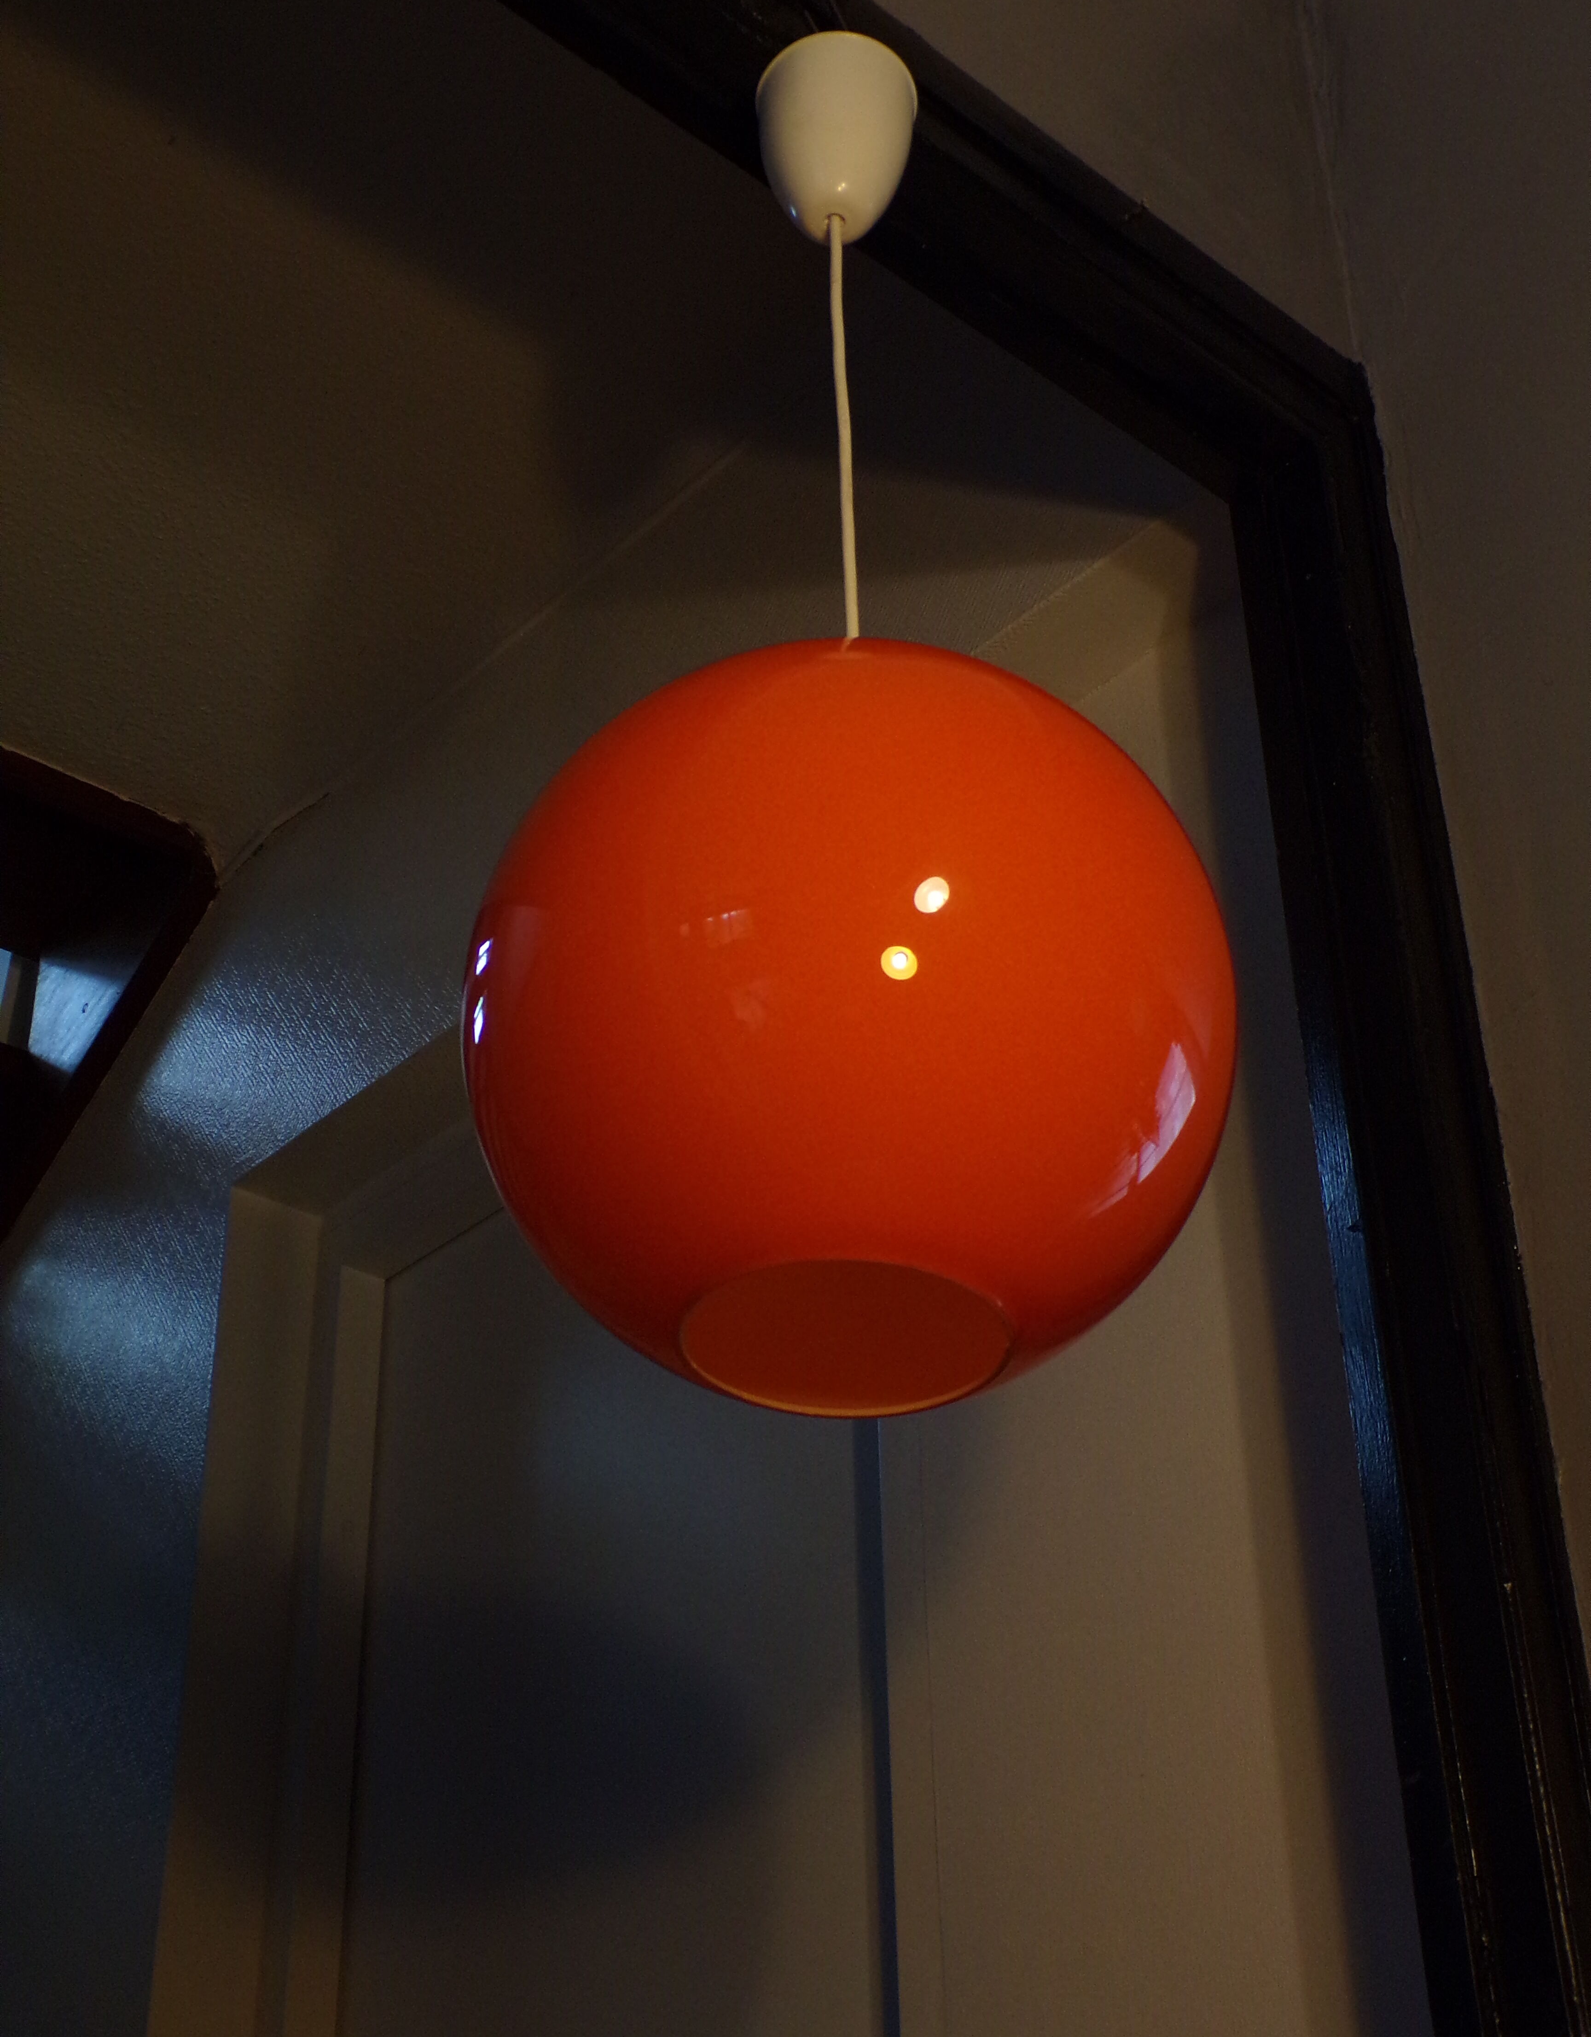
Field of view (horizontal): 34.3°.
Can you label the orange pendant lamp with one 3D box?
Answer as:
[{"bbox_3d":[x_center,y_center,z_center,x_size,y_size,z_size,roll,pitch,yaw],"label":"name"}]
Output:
[{"bbox_3d":[0.019,-0.166,1.121,0.304,0.672,0.304,-1,-29,-1],"label":"orange pendant lamp"}]

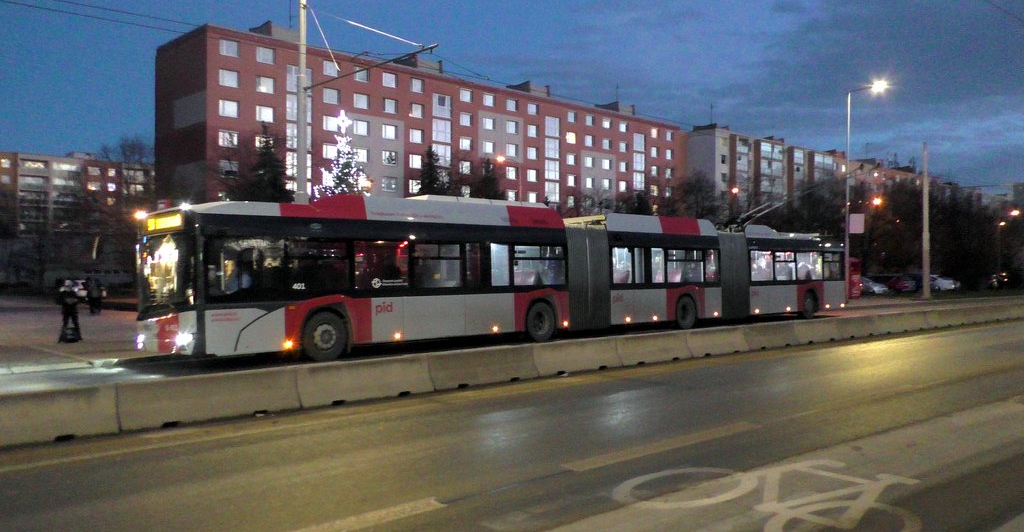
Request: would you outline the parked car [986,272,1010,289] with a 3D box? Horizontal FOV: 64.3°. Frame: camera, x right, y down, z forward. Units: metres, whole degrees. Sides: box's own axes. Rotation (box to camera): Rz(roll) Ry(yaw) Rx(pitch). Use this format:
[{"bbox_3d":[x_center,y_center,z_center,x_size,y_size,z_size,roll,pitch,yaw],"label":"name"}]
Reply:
[{"bbox_3d":[47.582,1.424,80.000,1.800,1.480,4.300,0,0,-41],"label":"parked car"}]

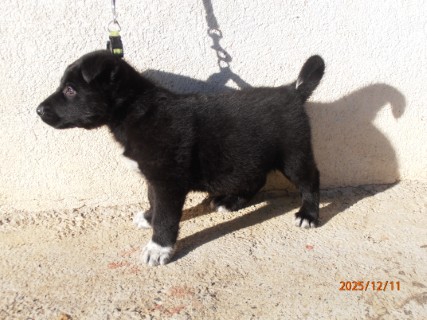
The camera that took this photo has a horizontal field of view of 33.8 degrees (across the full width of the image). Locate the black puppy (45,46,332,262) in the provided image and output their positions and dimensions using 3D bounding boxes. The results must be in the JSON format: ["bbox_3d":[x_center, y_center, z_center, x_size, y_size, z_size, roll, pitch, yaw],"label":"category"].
[{"bbox_3d":[-0.041,-0.025,1.141,0.464,0.328,0.168,-7,22,-19],"label":"black puppy"}]

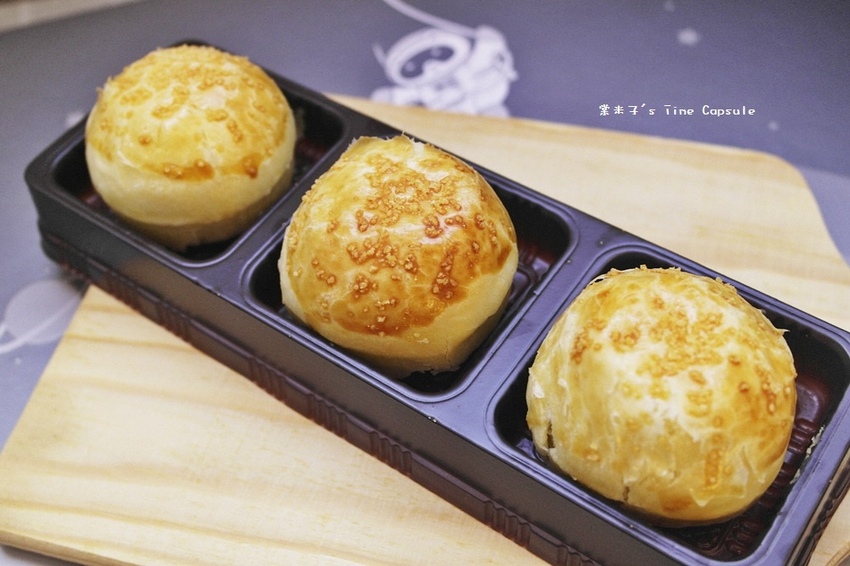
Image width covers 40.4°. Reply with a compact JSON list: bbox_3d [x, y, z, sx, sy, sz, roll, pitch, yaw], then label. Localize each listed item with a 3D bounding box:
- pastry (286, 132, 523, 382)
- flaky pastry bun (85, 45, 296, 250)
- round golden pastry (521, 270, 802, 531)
[{"bbox_3d":[-0.007,-0.011,0.276,0.057,0.048,0.057,-4,53,5],"label":"pastry"},{"bbox_3d":[-0.064,-0.042,0.312,0.057,0.041,0.057,-4,53,5],"label":"flaky pastry bun"},{"bbox_3d":[0.050,0.021,0.246,0.058,0.044,0.058,-4,53,5],"label":"round golden pastry"}]

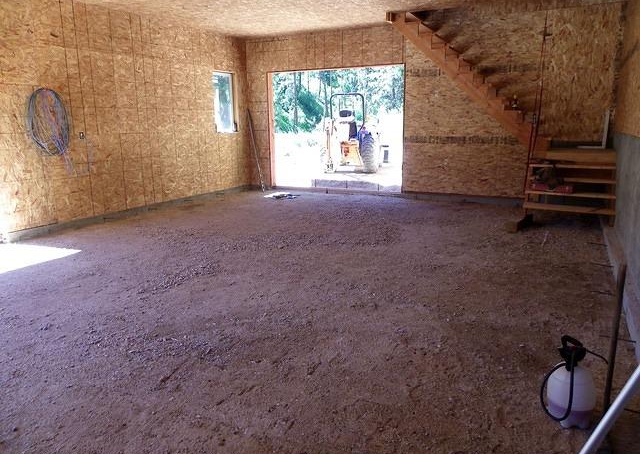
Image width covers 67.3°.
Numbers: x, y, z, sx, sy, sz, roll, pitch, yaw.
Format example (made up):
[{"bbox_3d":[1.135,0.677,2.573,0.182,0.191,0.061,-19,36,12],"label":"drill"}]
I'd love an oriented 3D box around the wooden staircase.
[{"bbox_3d":[2.461,-2.391,7.912,2.580,2.240,0.930,6,14,27],"label":"wooden staircase"}]

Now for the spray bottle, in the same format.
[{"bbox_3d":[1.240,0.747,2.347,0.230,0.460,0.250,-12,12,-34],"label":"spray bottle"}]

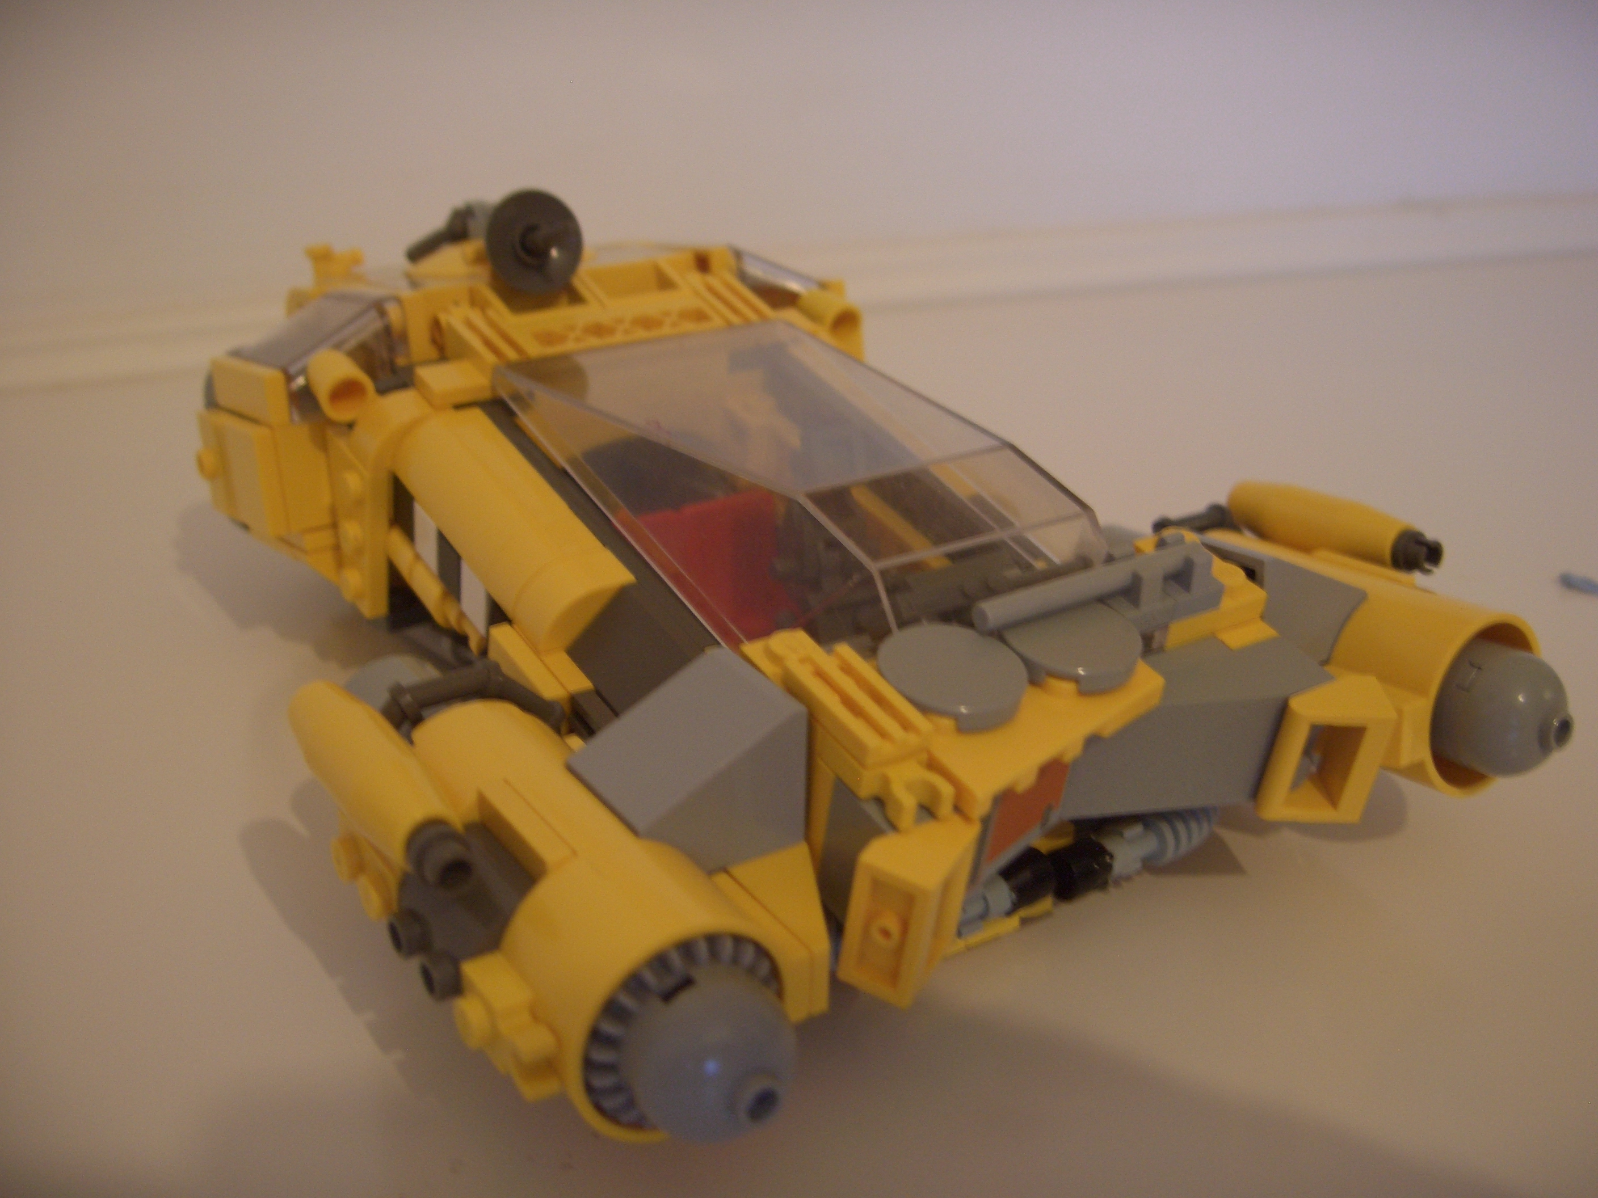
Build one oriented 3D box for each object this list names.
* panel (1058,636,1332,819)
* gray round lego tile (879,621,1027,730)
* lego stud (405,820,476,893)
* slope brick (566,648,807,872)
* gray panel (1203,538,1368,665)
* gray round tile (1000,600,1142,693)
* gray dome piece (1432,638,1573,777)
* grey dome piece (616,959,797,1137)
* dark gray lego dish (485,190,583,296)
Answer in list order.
[{"bbox_3d":[0.045,0.017,0.209,0.032,0.016,0.011,-14,37,-27],"label":"panel"},{"bbox_3d":[0.016,0.009,0.194,0.016,0.003,0.016,-14,37,-27],"label":"gray round lego tile"},{"bbox_3d":[-0.034,0.025,0.173,0.006,0.006,0.006,-14,23,-27],"label":"lego stud"},{"bbox_3d":[-0.011,0.018,0.187,0.020,0.016,0.016,-14,27,-27],"label":"slope brick"},{"bbox_3d":[0.059,-0.002,0.229,0.019,0.016,0.016,-14,24,-27],"label":"gray panel"},{"bbox_3d":[0.030,0.005,0.202,0.016,0.003,0.016,-14,37,-27],"label":"gray round tile"},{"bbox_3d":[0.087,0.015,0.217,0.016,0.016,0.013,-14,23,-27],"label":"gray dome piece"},{"bbox_3d":[-0.006,0.042,0.160,0.016,0.016,0.011,-14,23,-27],"label":"grey dome piece"},{"bbox_3d":[-0.042,-0.055,0.280,0.016,0.016,0.004,0,4,-29],"label":"dark gray lego dish"}]

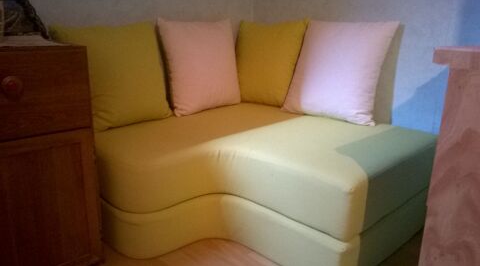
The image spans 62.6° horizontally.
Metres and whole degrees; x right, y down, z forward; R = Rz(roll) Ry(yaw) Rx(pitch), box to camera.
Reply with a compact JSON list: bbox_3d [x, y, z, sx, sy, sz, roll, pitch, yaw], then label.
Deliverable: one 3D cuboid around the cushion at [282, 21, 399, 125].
[{"bbox_3d":[0.500,-0.330,2.041,0.145,0.500,0.520,1,12,-42],"label":"cushion"}]

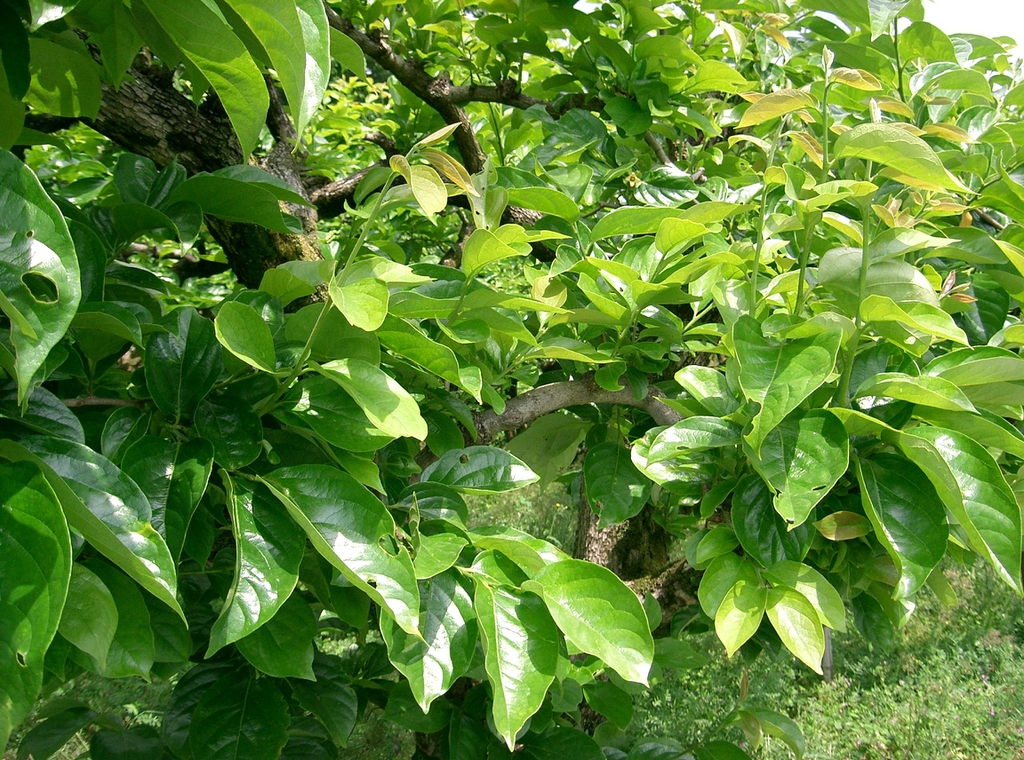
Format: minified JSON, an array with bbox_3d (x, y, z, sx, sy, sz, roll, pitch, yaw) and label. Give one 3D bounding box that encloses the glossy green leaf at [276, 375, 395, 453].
[{"bbox_3d":[-0.140,0.026,0.910,0.108,0.025,0.062,18,52,13],"label":"glossy green leaf"}]

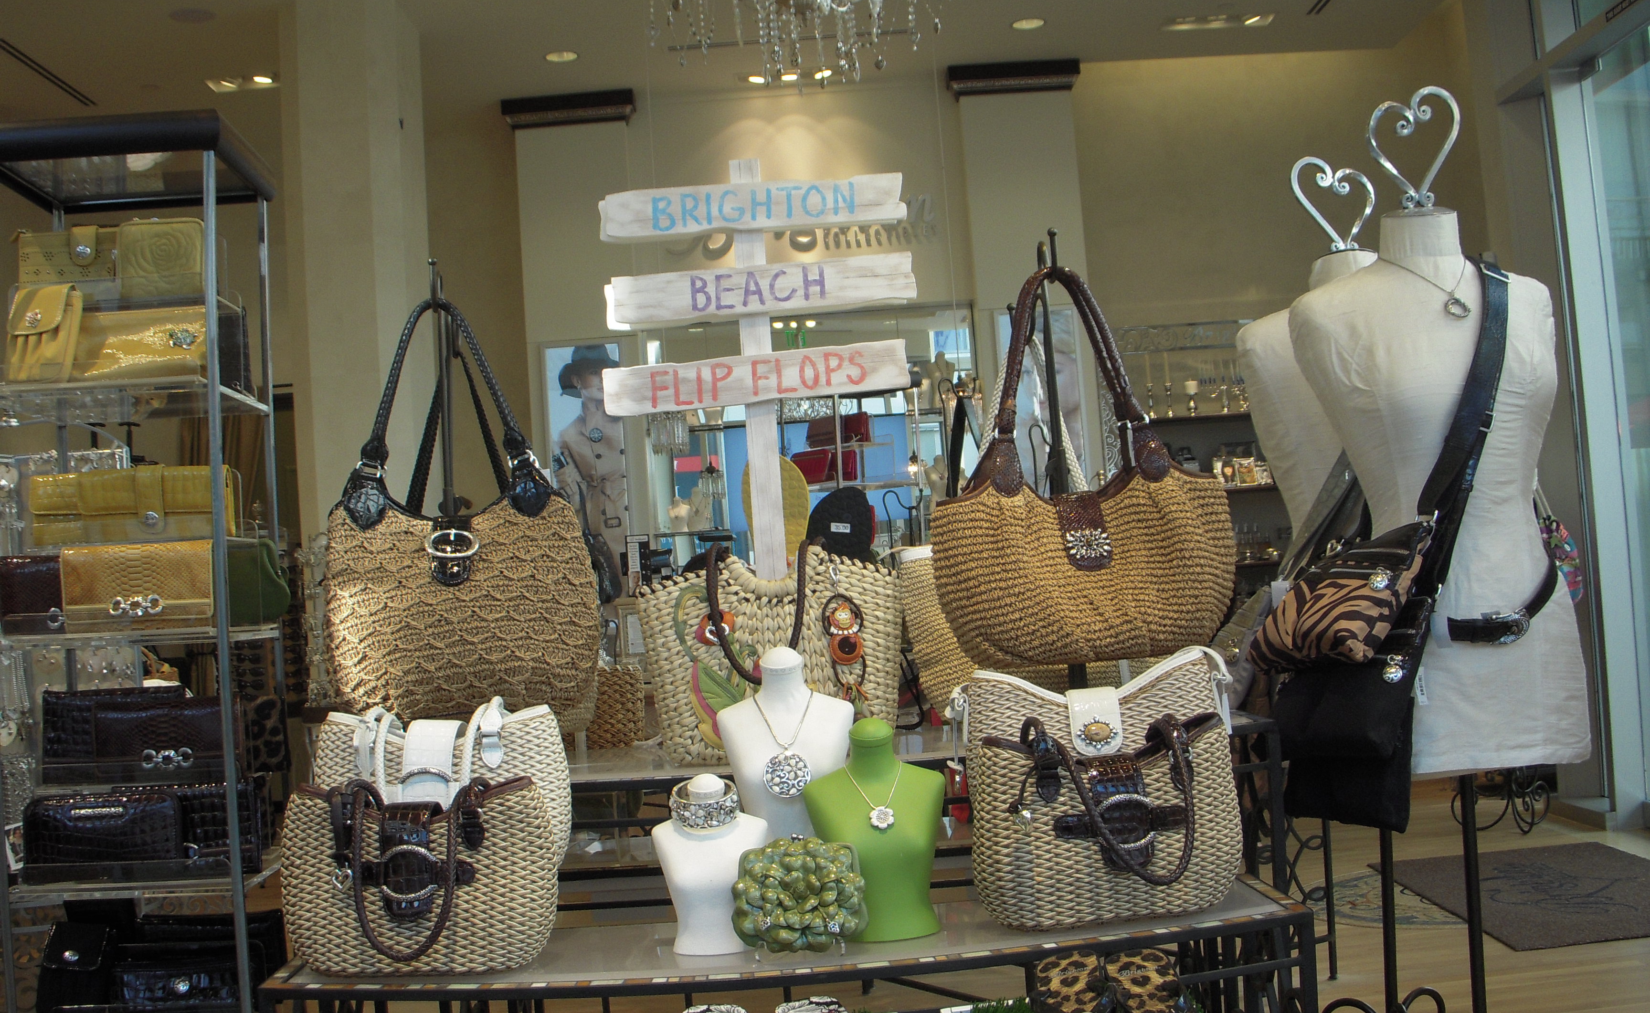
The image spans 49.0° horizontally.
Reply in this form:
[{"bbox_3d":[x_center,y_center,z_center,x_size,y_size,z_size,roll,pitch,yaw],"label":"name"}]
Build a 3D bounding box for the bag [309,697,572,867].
[{"bbox_3d":[-0.481,0.366,2.270,0.320,0.250,0.130,-4,-3,7],"label":"bag"}]

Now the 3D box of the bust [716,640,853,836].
[{"bbox_3d":[-0.046,0.307,2.280,0.165,0.262,0.100,-4,-3,-3],"label":"bust"}]

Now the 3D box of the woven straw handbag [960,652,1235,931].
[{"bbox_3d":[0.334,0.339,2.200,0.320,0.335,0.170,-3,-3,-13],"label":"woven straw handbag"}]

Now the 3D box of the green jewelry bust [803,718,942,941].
[{"bbox_3d":[0.058,0.387,2.180,0.168,0.262,0.100,-4,-3,-9],"label":"green jewelry bust"}]

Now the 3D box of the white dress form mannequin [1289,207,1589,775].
[{"bbox_3d":[0.828,-0.022,2.440,0.360,0.750,0.240,-4,-3,-4],"label":"white dress form mannequin"}]

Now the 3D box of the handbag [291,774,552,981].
[{"bbox_3d":[-0.483,0.437,2.160,0.320,0.235,0.130,-4,-3,7],"label":"handbag"}]

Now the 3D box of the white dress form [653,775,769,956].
[{"bbox_3d":[-0.135,0.423,2.150,0.138,0.210,0.085,-4,-3,-4],"label":"white dress form"}]

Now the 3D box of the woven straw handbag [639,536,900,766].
[{"bbox_3d":[-0.079,0.203,2.600,0.360,0.320,0.160,-4,-3,-3],"label":"woven straw handbag"}]

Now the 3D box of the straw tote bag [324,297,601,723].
[{"bbox_3d":[-0.503,0.008,2.500,0.365,0.585,0.150,-4,-3,-1],"label":"straw tote bag"}]

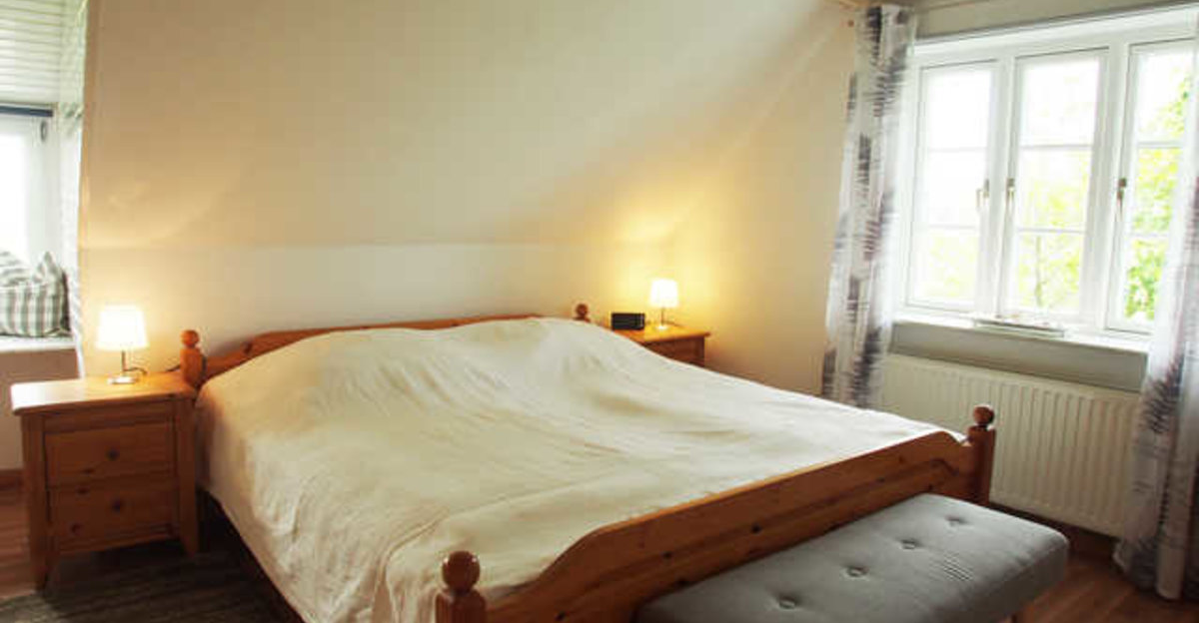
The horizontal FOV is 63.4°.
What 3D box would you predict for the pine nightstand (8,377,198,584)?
[{"bbox_3d":[-1.713,0.559,3.355,0.510,0.595,0.410,-4,9,-36],"label":"pine nightstand"}]

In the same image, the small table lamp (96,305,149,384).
[{"bbox_3d":[-1.683,0.111,3.414,0.165,0.265,0.165,-4,9,-36],"label":"small table lamp"}]

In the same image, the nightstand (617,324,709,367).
[{"bbox_3d":[0.251,0.418,5.140,0.510,0.595,0.410,-4,9,-39],"label":"nightstand"}]

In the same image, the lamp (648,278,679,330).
[{"bbox_3d":[0.347,-0.044,5.244,0.165,0.268,0.165,1,7,0],"label":"lamp"}]

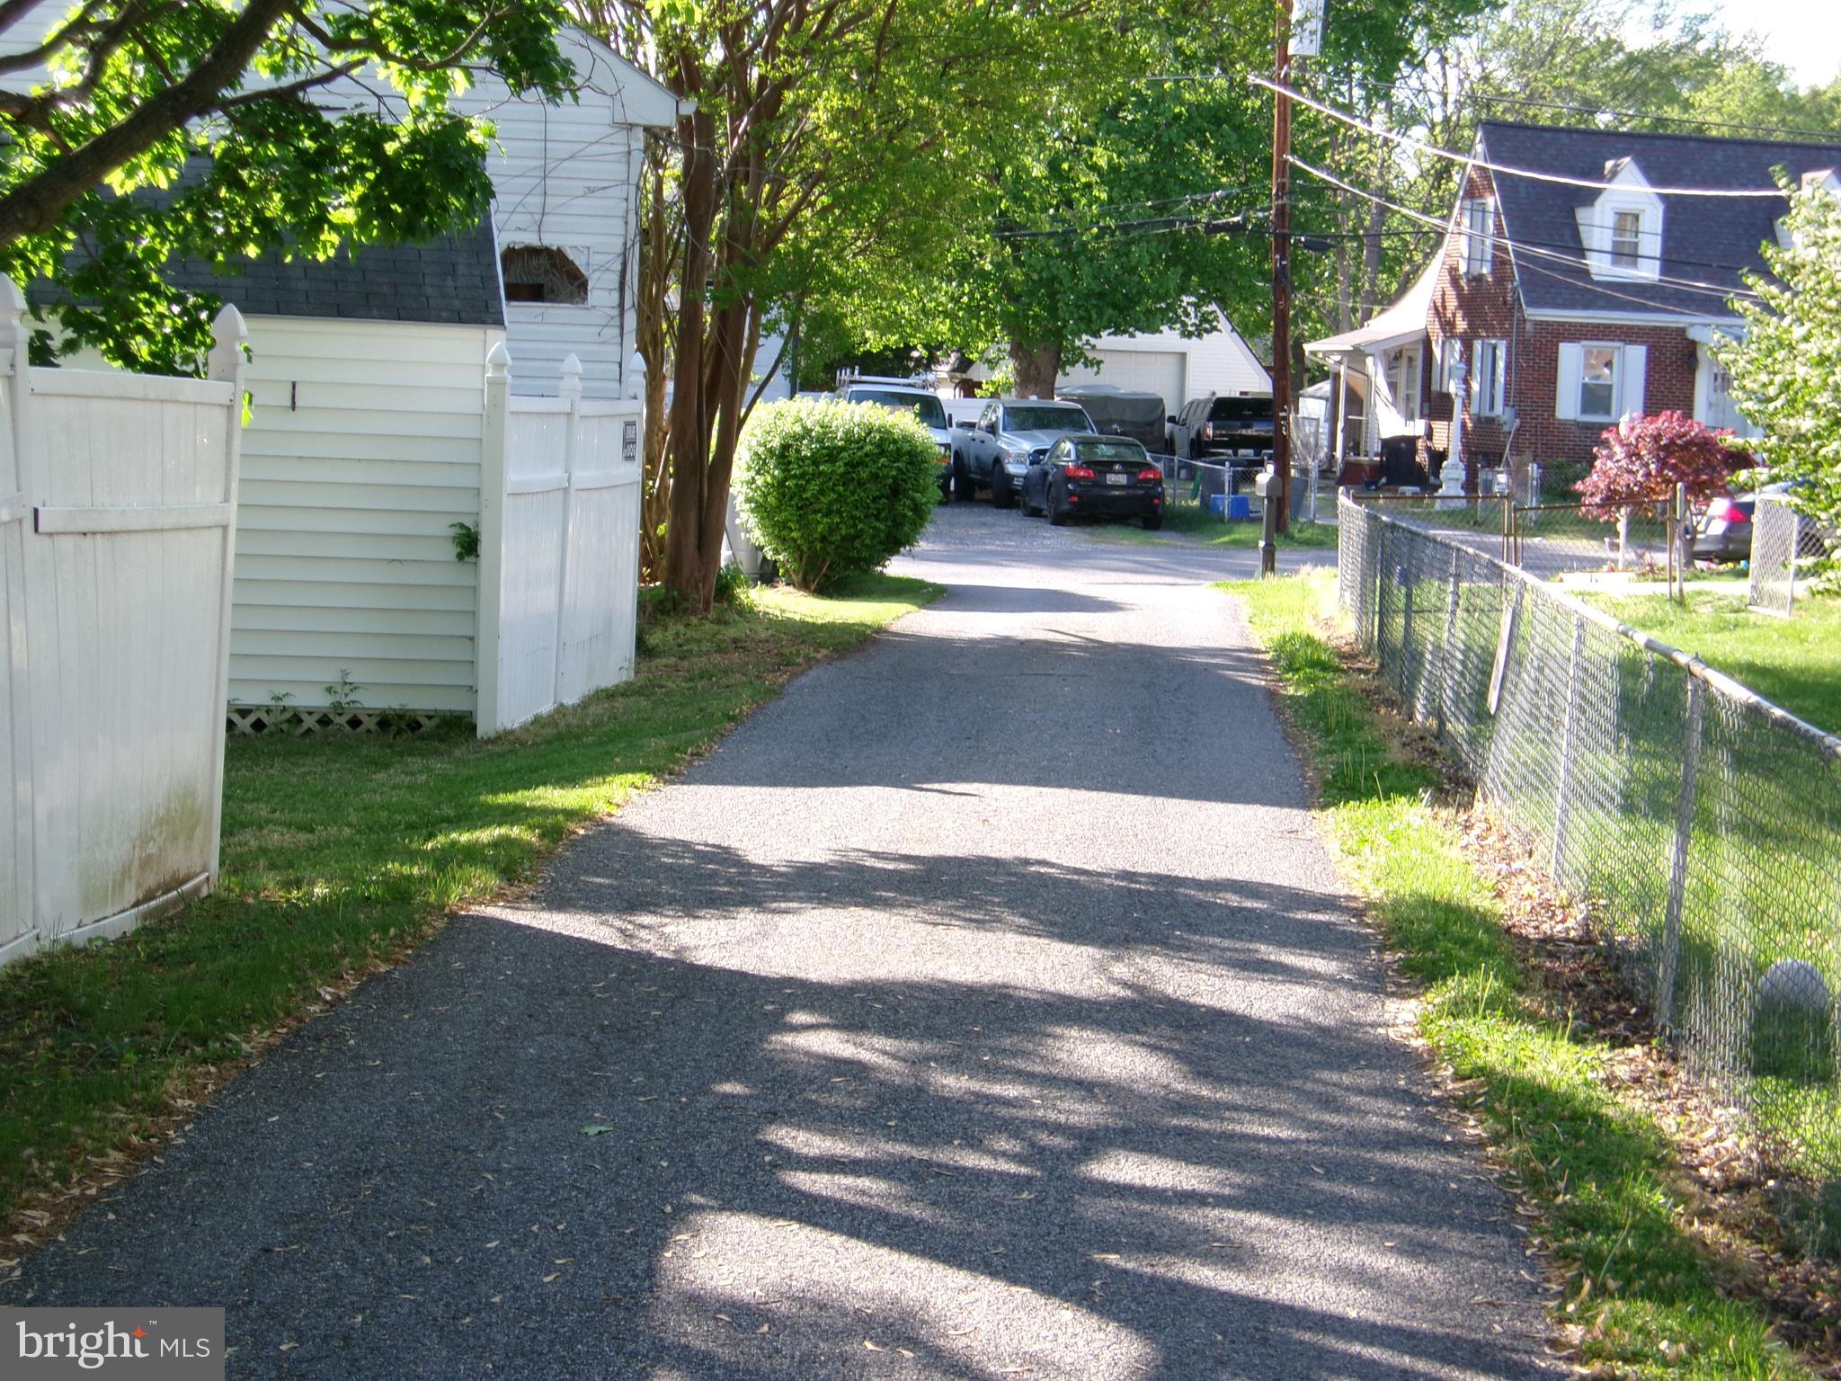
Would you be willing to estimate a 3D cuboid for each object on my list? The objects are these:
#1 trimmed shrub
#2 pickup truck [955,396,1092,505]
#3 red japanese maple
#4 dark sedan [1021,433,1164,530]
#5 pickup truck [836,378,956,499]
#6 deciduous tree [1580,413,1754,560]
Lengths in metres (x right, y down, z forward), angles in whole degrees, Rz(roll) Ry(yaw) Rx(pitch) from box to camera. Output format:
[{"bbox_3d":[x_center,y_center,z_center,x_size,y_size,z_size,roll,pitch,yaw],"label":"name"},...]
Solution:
[{"bbox_3d":[-0.788,-1.912,36.225,1.980,1.880,1.950,2,5,0],"label":"trimmed shrub"},{"bbox_3d":[1.913,-4.239,66.623,2.050,1.920,5.800,1,5,-10],"label":"pickup truck"},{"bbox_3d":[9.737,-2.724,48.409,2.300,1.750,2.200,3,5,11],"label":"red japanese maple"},{"bbox_3d":[2.735,-3.446,61.143,1.820,1.430,4.580,1,5,-7],"label":"dark sedan"},{"bbox_3d":[-0.632,-4.594,68.312,2.030,2.200,5.400,2,5,-4],"label":"pickup truck"},{"bbox_3d":[9.733,-2.619,48.417,2.300,2.080,2.200,3,5,11],"label":"deciduous tree"}]

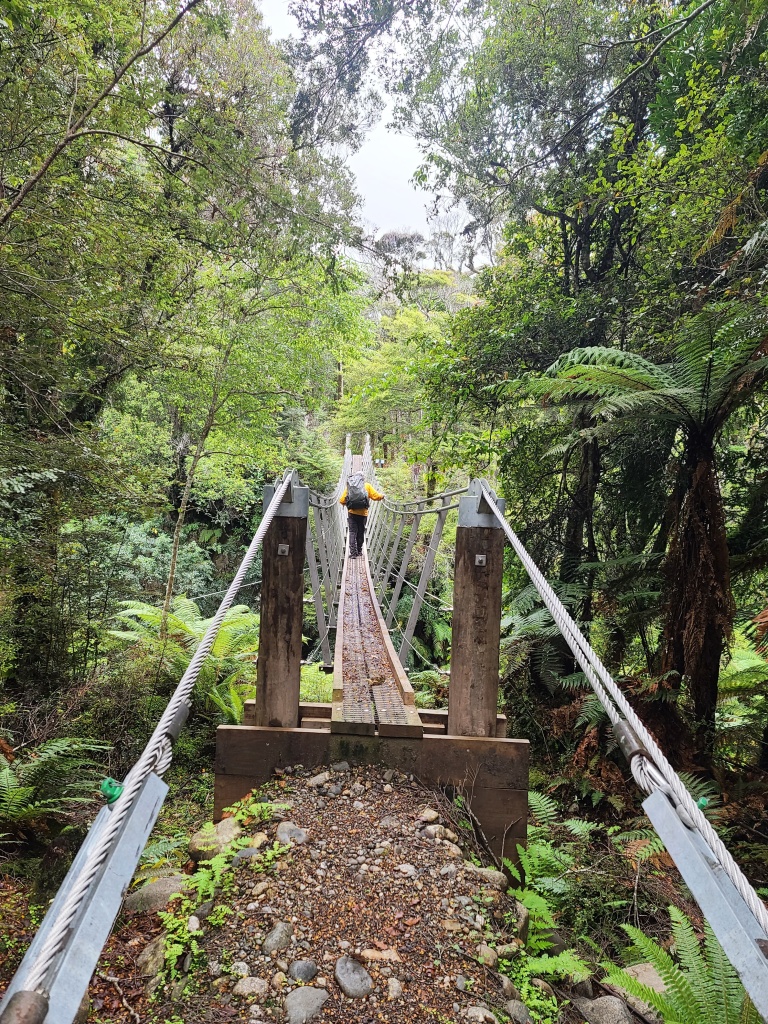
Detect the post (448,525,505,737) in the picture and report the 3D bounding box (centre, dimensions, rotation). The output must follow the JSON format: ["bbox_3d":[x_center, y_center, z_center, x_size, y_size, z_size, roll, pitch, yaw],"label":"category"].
[{"bbox_3d":[0.531,0.672,4.289,0.240,1.186,0.240,2,1,-2],"label":"post"}]

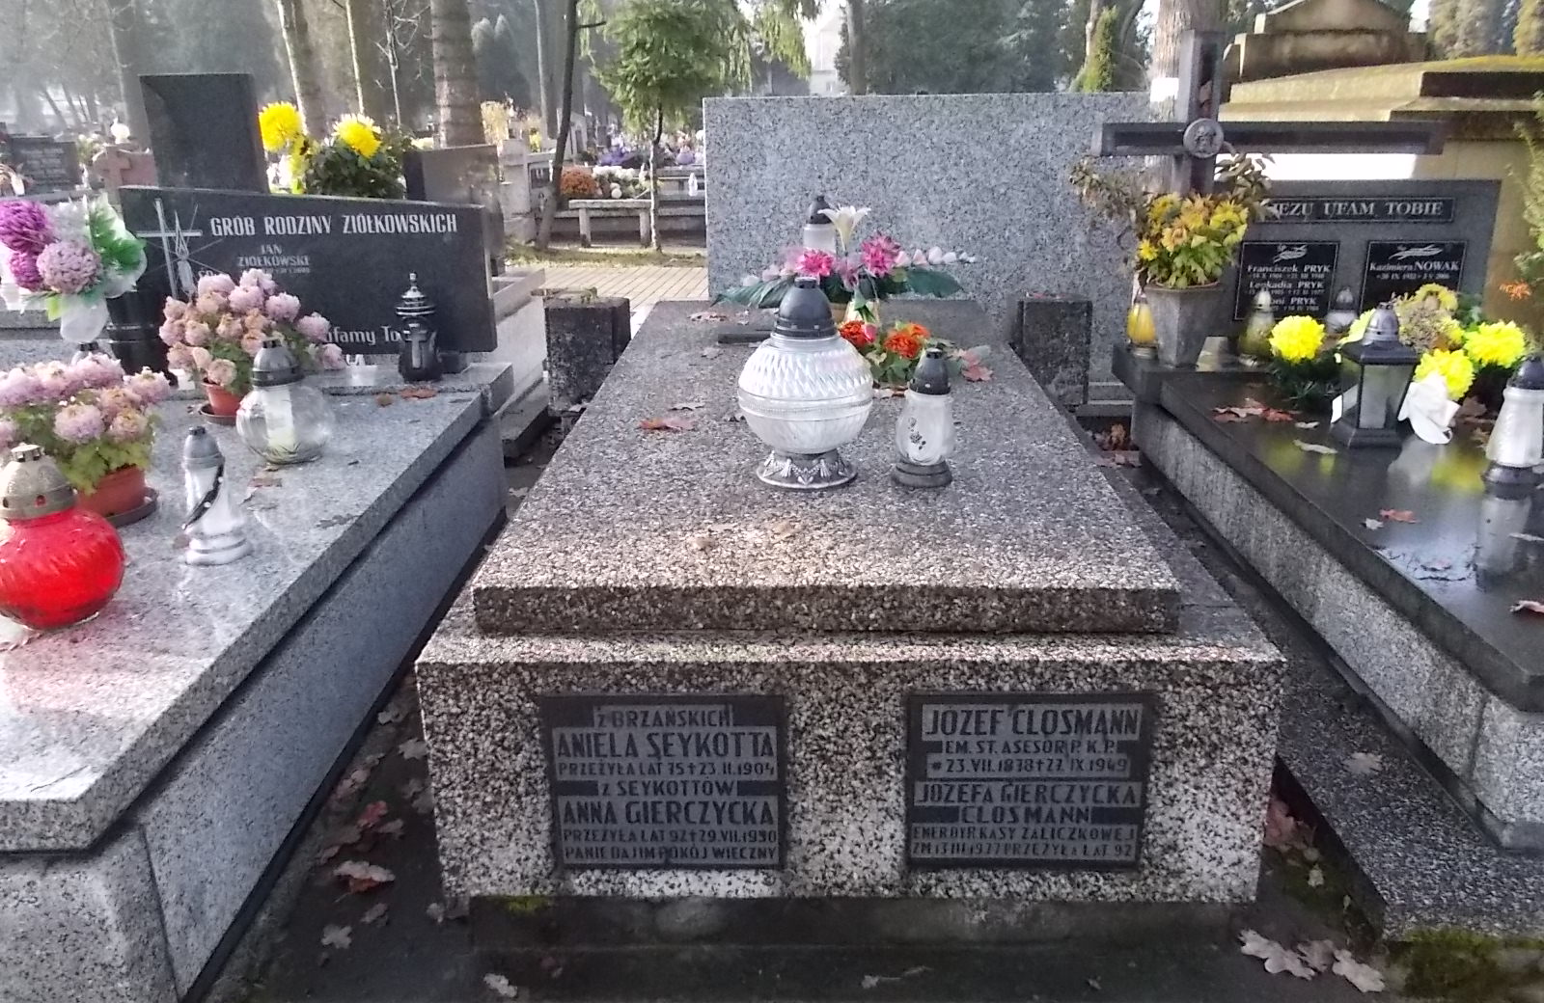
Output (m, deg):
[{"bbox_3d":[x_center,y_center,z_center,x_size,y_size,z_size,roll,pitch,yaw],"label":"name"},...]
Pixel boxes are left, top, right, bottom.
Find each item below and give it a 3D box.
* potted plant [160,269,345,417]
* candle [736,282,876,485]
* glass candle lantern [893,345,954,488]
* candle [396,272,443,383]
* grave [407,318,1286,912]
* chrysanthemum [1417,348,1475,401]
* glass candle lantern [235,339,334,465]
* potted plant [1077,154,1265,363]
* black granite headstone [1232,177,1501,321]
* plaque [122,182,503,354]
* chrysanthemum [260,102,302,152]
[{"bbox_3d":[-1.221,-0.389,2.720,0.400,0.280,0.360,0,19,2],"label":"potted plant"},{"bbox_3d":[0.054,-0.196,1.895,0.223,0.326,0.223,0,19,2],"label":"candle"},{"bbox_3d":[0.249,-0.143,1.897,0.101,0.219,0.101,0,19,2],"label":"glass candle lantern"},{"bbox_3d":[-0.899,-0.447,2.958,0.120,0.269,0.120,0,19,2],"label":"candle"},{"bbox_3d":[0.126,-0.029,2.514,1.090,0.425,2.147,0,20,2],"label":"grave"},{"bbox_3d":[1.468,-0.278,2.530,0.118,0.112,0.115,0,19,2],"label":"chrysanthemum"},{"bbox_3d":[-1.034,-0.218,2.460,0.194,0.244,0.194,0,19,2],"label":"glass candle lantern"},{"bbox_3d":[1.112,-0.685,3.303,0.480,0.545,0.400,0,18,2],"label":"potted plant"},{"bbox_3d":[1.663,-0.697,3.381,0.790,0.465,0.085,0,19,1],"label":"black granite headstone"},{"bbox_3d":[-1.169,-0.590,2.966,0.895,0.420,0.075,0,19,1],"label":"plaque"},{"bbox_3d":[-1.450,-1.105,3.420,0.120,0.140,0.120,0,18,2],"label":"chrysanthemum"}]

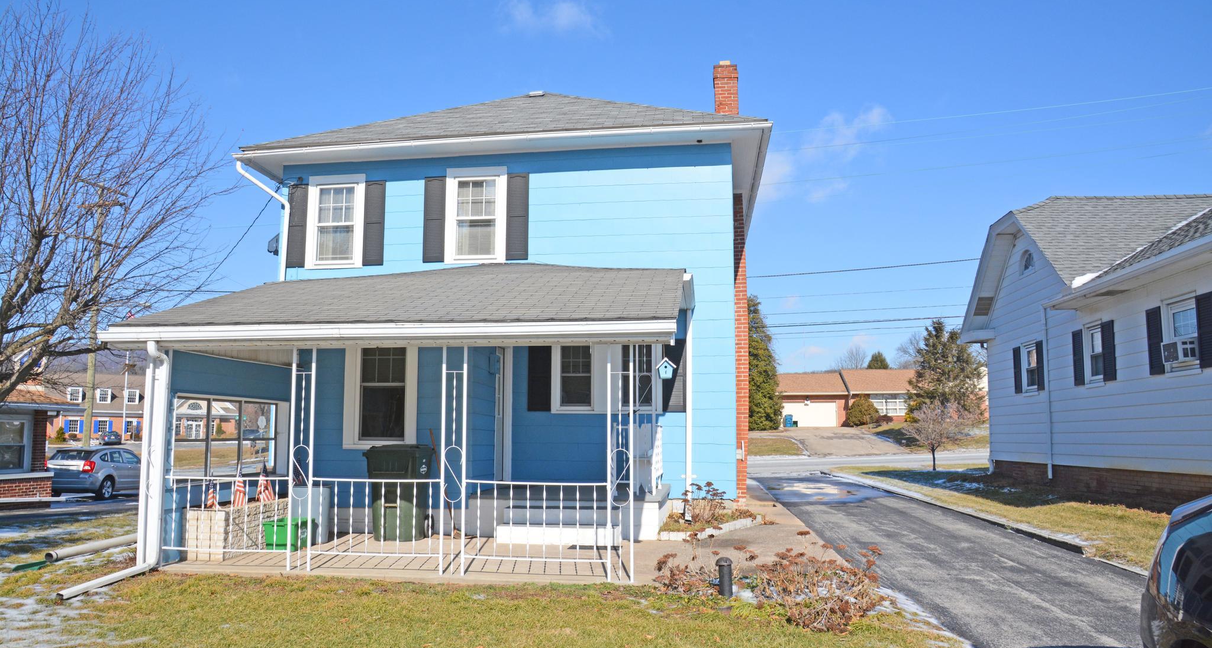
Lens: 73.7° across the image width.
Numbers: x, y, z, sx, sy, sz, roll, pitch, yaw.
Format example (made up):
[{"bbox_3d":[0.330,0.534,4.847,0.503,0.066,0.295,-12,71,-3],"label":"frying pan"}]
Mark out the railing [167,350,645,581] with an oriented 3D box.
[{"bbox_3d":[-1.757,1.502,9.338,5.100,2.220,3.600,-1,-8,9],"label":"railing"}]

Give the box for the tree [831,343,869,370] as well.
[{"bbox_3d":[29.328,7.051,97.000,6.000,9.500,6.000,-1,-8,9],"label":"tree"}]

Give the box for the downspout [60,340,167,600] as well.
[{"bbox_3d":[-4.308,1.199,7.205,0.170,2.220,1.140,-1,-8,9],"label":"downspout"}]

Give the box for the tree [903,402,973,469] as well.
[{"bbox_3d":[11.106,3.751,27.000,2.400,2.300,2.350,-1,-8,9],"label":"tree"}]

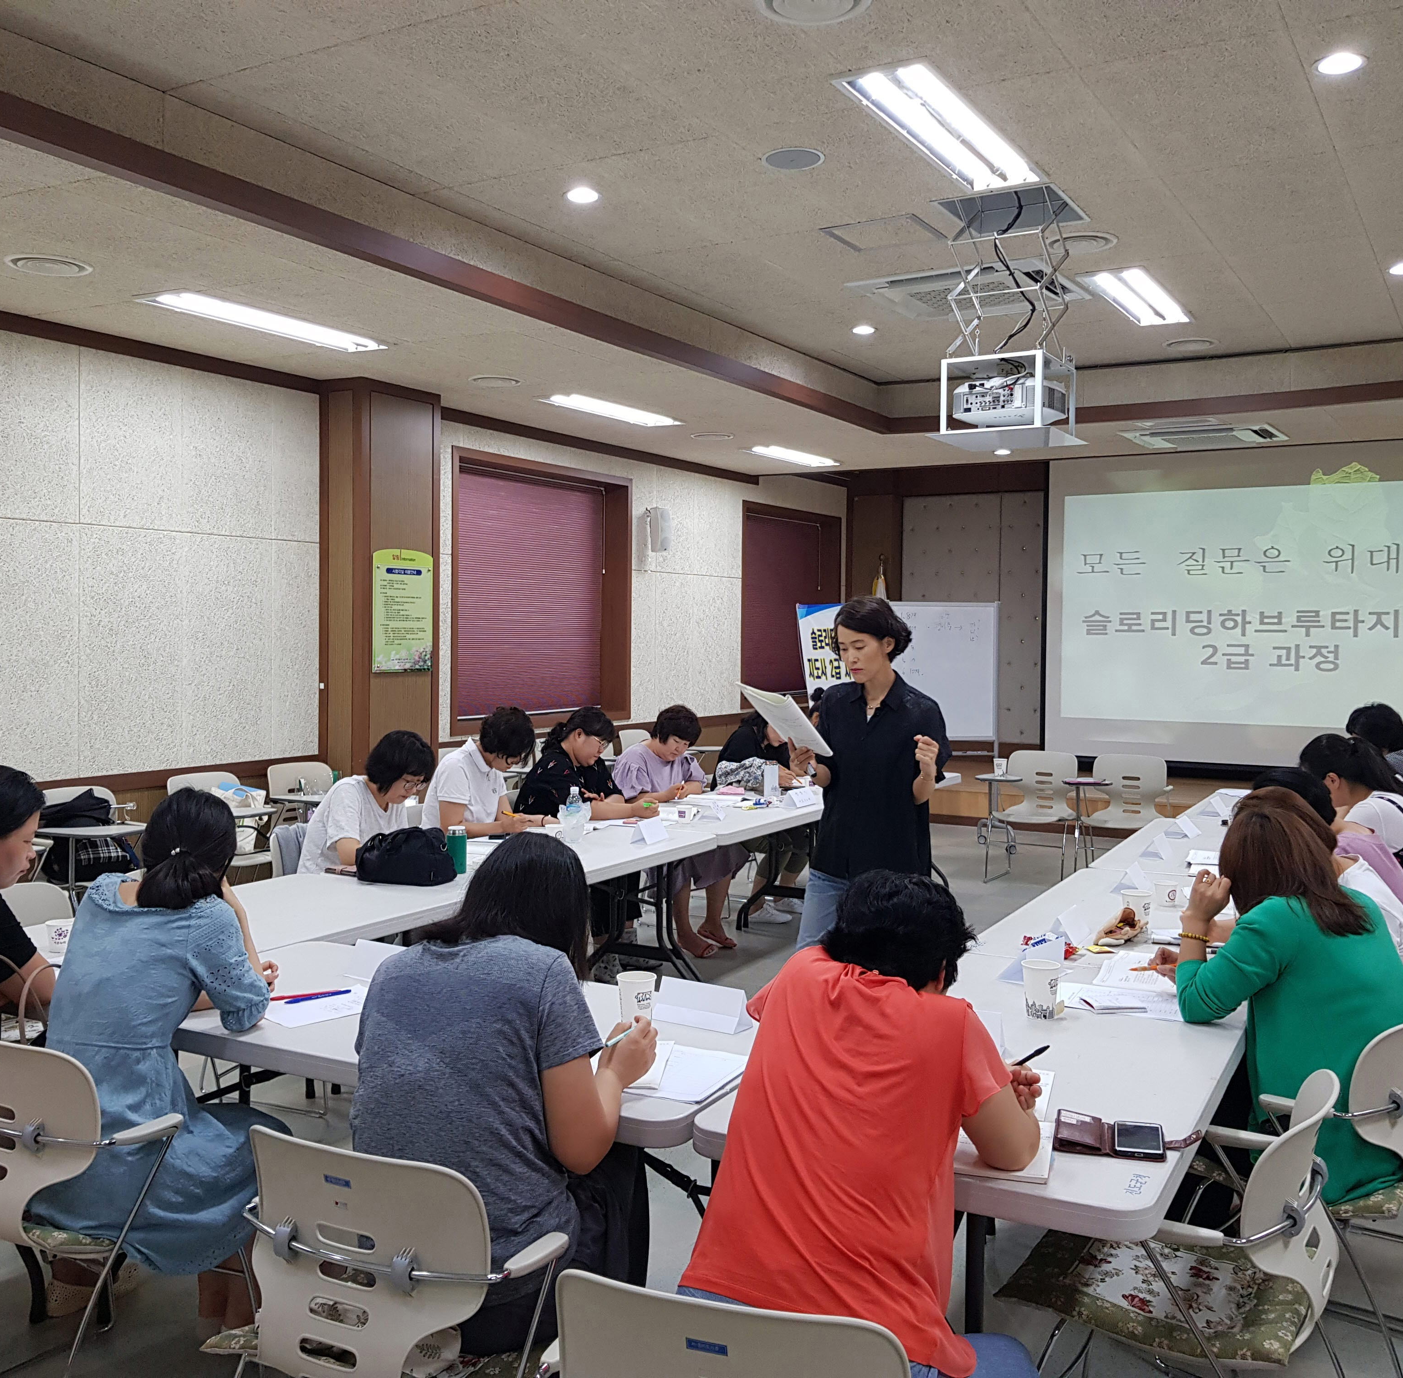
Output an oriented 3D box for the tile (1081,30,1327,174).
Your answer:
[{"bbox_3d":[1.742,-1.953,4.659,0.610,0.015,1.120,2,3,31],"label":"tile"}]

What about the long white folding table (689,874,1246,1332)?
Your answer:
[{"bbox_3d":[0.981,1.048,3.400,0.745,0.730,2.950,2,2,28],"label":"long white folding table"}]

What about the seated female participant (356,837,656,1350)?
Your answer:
[{"bbox_3d":[-0.284,0.863,2.362,0.500,1.210,0.780,2,2,22],"label":"seated female participant"}]

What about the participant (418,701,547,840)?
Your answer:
[{"bbox_3d":[-0.875,0.699,5.807,0.760,1.250,0.500,2,3,26],"label":"participant"}]

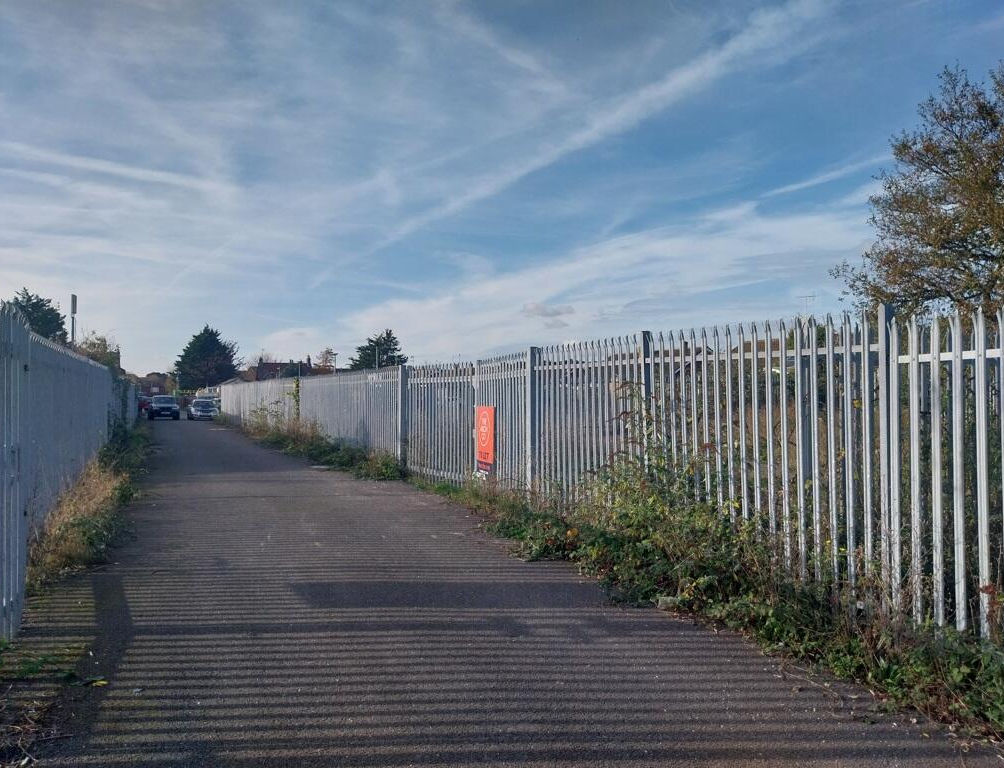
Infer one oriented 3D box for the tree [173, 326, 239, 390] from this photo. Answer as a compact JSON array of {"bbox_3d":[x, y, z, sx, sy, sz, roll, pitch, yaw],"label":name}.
[{"bbox_3d":[-40.300,-2.350,105.000,8.400,11.000,8.400,0,-1,-21],"label":"tree"}]

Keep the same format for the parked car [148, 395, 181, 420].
[{"bbox_3d":[-23.300,1.600,53.100,1.860,1.640,4.600,0,-1,-26],"label":"parked car"}]

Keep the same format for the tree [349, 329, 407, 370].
[{"bbox_3d":[-16.200,-2.000,100.000,7.300,10.200,7.000,0,-1,0],"label":"tree"}]

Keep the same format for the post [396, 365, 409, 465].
[{"bbox_3d":[-2.210,0.735,17.200,0.130,2.300,0.130,0,-1,-23],"label":"post"}]

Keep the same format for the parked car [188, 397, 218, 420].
[{"bbox_3d":[-20.500,1.700,52.800,1.790,1.460,4.300,0,-1,-26],"label":"parked car"}]

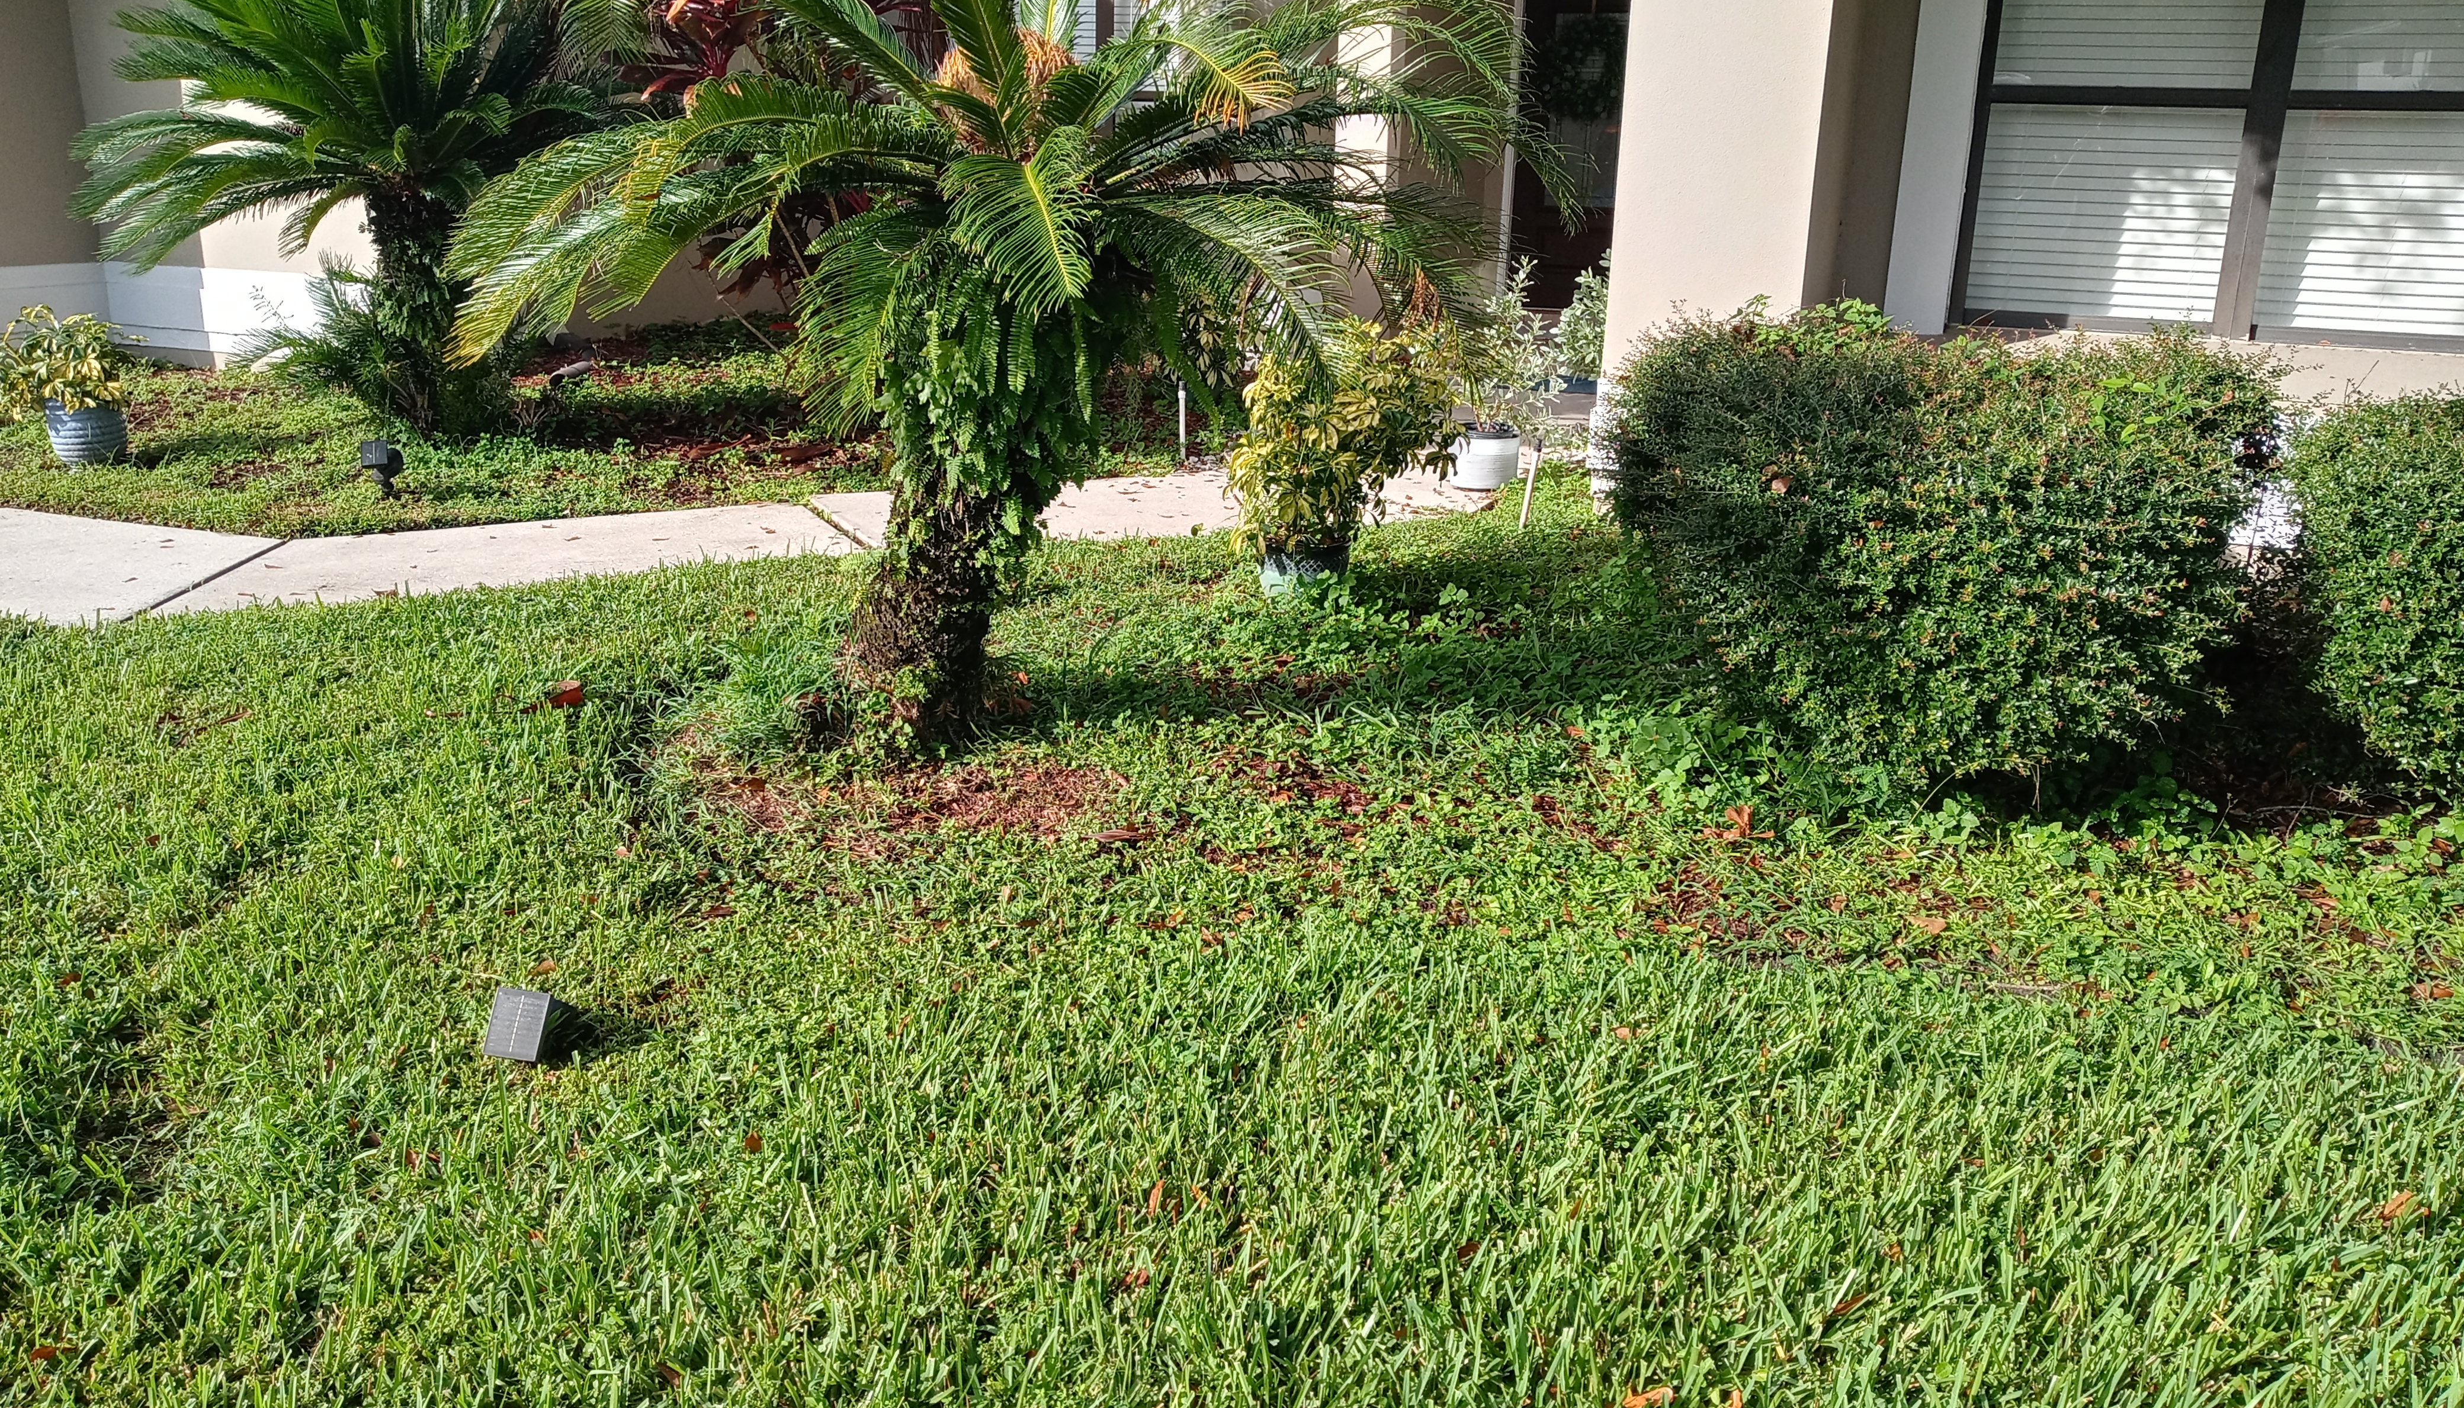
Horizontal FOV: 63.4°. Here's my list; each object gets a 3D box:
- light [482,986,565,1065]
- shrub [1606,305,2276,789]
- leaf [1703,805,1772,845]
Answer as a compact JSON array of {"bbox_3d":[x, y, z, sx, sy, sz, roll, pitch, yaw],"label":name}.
[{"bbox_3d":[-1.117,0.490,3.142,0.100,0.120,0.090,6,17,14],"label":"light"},{"bbox_3d":[1.812,-0.454,5.134,1.620,1.000,1.200,7,18,19],"label":"shrub"},{"bbox_3d":[1.089,0.245,4.295,0.150,0.070,0.100,1,17,0],"label":"leaf"}]

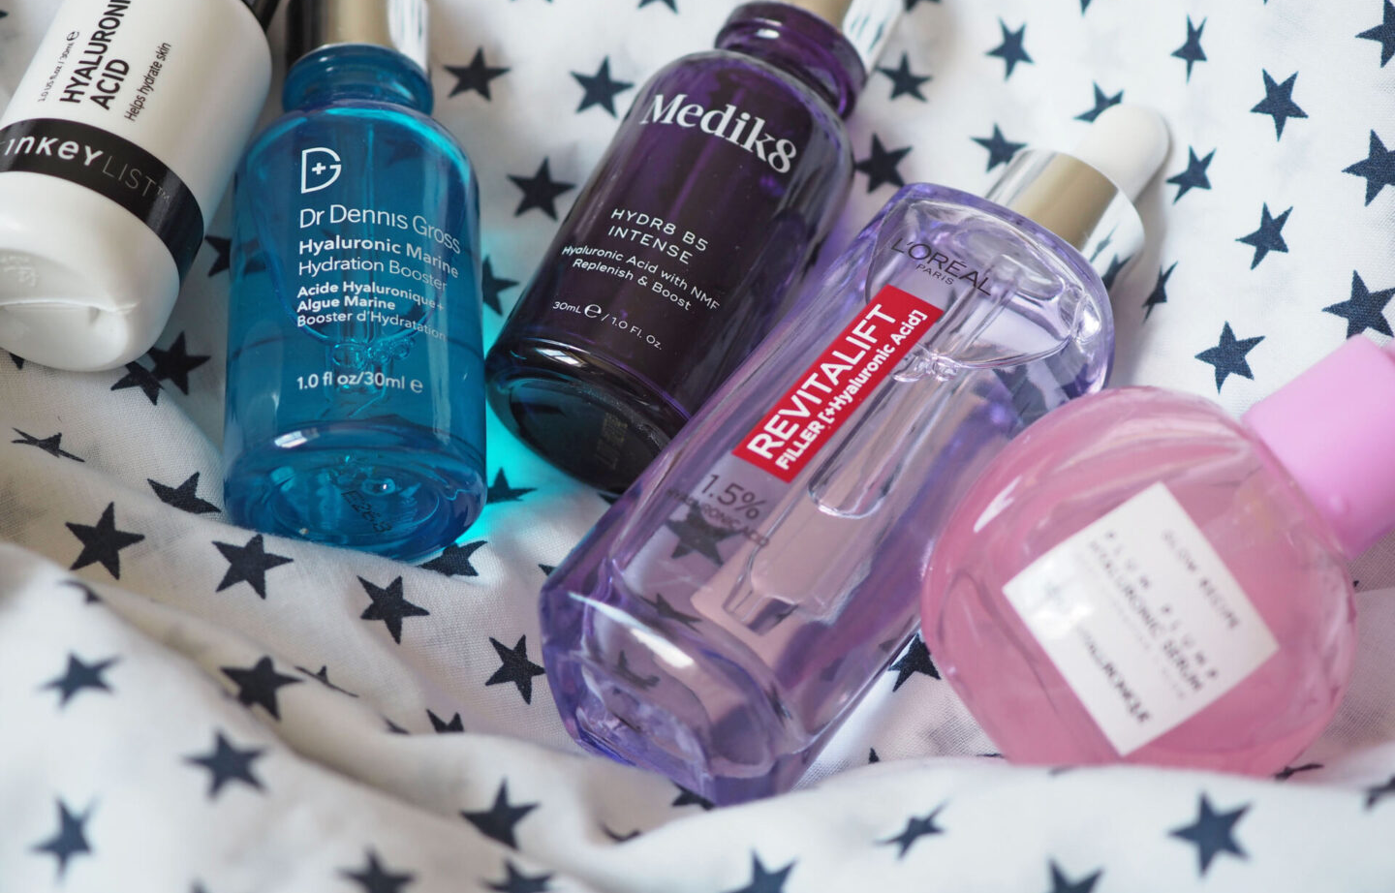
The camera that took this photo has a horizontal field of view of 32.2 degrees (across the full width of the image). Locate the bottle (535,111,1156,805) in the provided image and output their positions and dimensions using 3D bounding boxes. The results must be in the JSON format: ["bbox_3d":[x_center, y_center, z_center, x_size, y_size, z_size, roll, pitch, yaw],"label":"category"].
[{"bbox_3d":[0.027,-0.005,0.313,0.036,0.030,0.116,29,63,27],"label":"bottle"}]

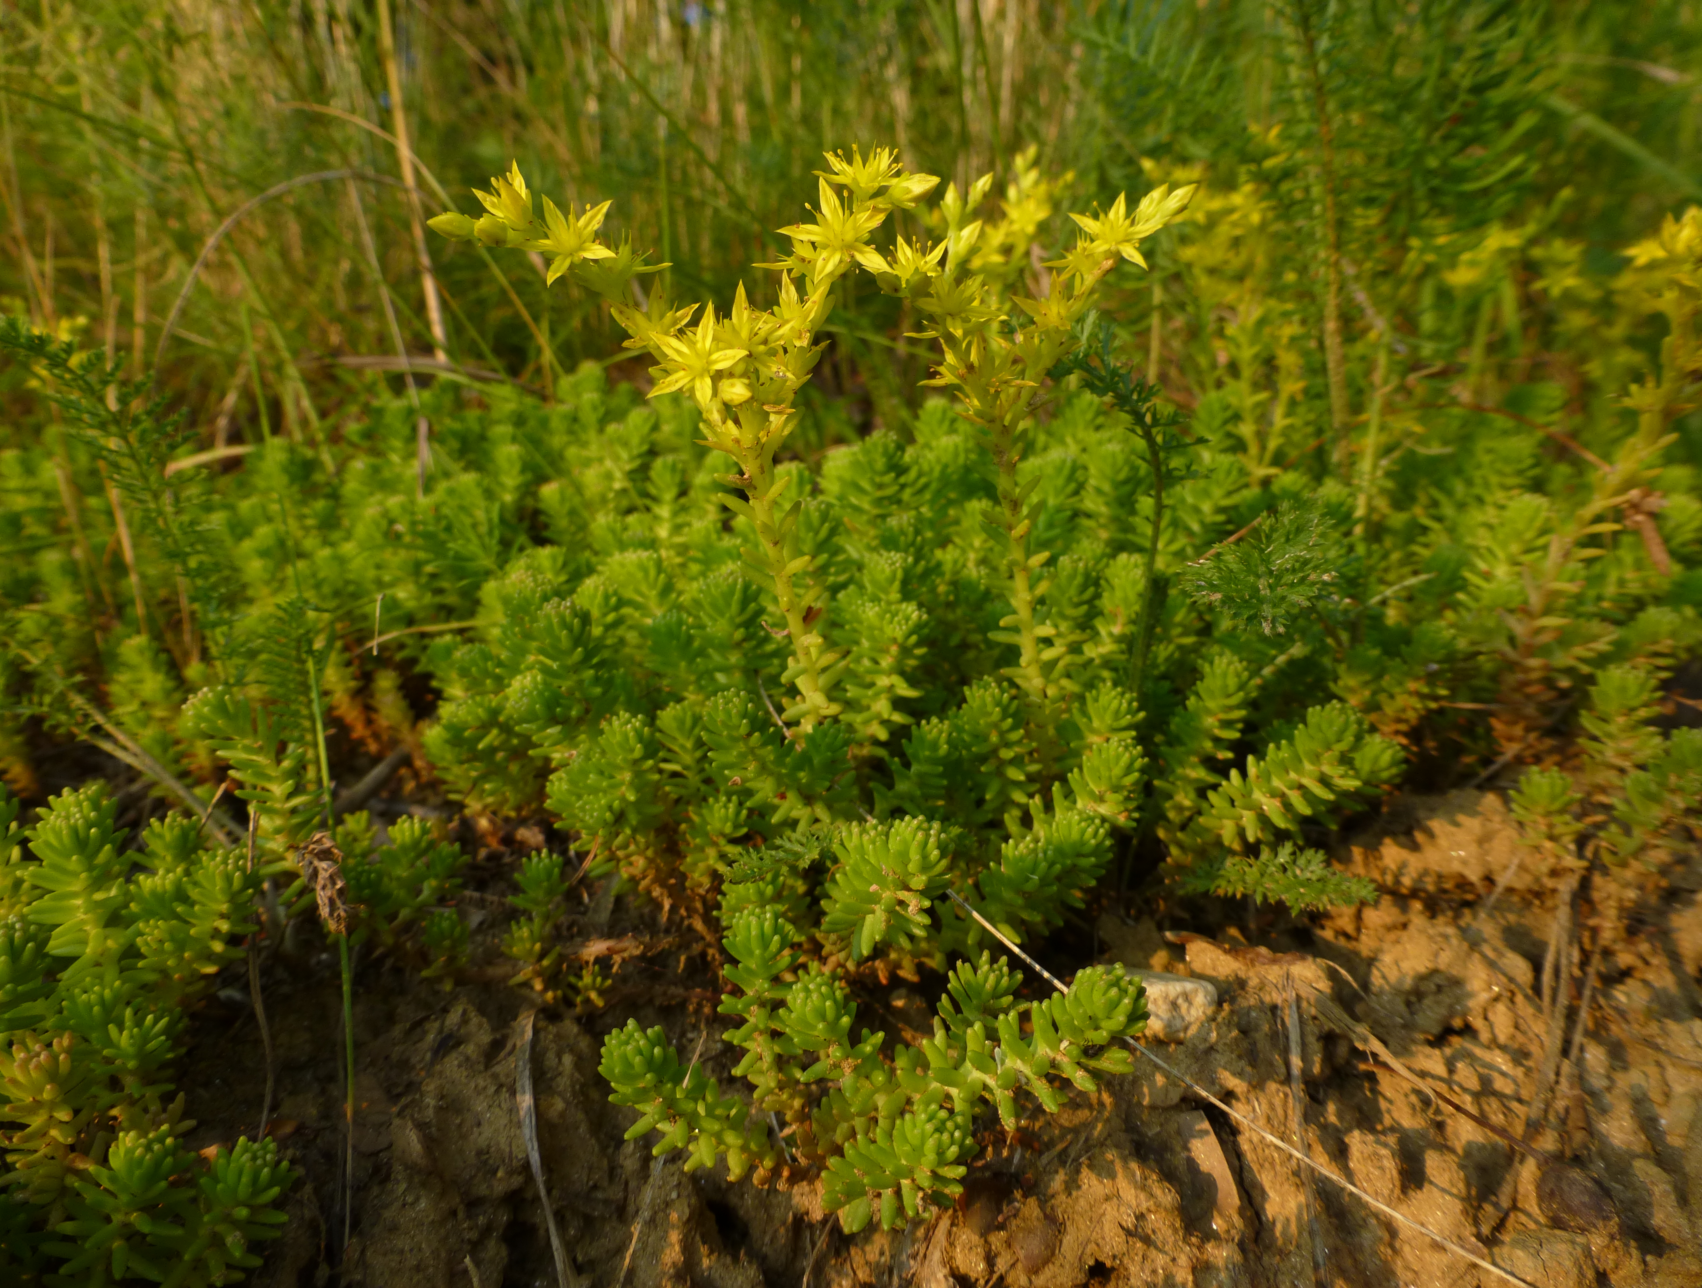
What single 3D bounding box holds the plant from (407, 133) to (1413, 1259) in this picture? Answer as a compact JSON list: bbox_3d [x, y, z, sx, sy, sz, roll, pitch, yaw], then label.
[{"bbox_3d":[0.011,-0.005,0.172,0.148,0.116,0.122,0,20,0],"label":"plant"}]

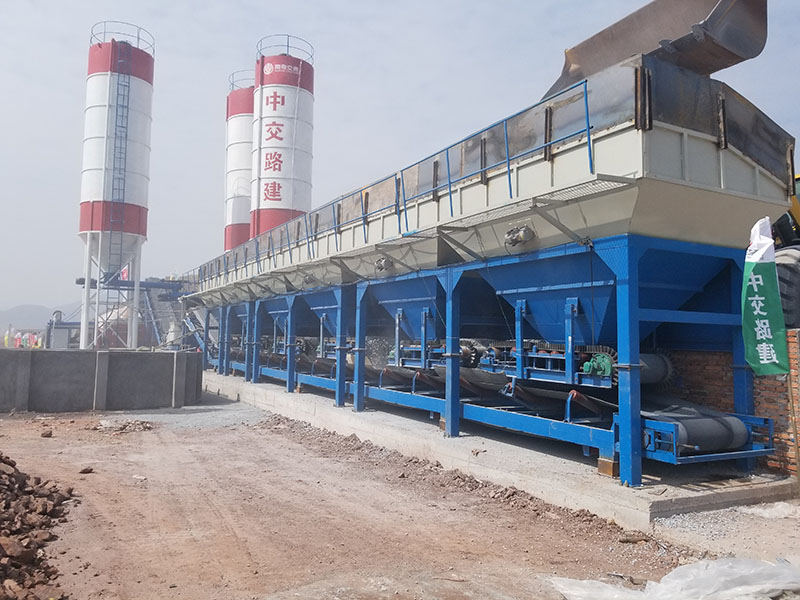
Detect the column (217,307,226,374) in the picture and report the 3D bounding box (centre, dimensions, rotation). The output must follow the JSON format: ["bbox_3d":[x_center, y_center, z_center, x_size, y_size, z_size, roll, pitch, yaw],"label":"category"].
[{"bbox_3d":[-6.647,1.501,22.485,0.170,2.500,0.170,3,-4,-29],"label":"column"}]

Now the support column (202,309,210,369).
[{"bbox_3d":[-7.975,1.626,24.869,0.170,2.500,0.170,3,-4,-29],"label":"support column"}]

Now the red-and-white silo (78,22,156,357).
[{"bbox_3d":[-13.401,-4.699,28.260,2.950,16.600,2.950,3,-4,-29],"label":"red-and-white silo"}]

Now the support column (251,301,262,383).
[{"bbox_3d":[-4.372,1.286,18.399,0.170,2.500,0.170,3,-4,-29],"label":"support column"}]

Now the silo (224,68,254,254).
[{"bbox_3d":[-8.177,-4.349,33.099,2.950,16.600,2.950,0,-3,8],"label":"silo"}]

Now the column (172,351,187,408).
[{"bbox_3d":[-6.060,2.186,16.557,0.320,1.510,0.300,3,-4,-29],"label":"column"}]

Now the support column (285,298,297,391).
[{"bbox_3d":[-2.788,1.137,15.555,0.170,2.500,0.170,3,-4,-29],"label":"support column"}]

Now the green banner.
[{"bbox_3d":[3.771,-0.046,6.200,0.400,1.600,0.120,-5,-4,27],"label":"green banner"}]

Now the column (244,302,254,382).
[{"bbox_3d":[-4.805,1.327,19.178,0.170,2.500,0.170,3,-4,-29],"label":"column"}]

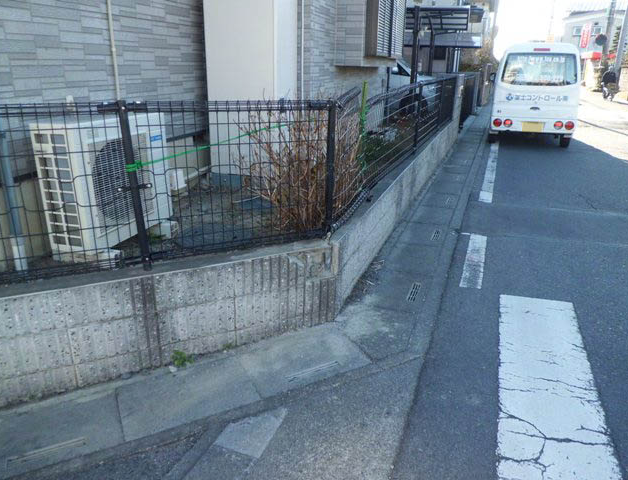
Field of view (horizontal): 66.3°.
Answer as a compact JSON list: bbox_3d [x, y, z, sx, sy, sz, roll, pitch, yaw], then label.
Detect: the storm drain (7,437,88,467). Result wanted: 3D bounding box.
[{"bbox_3d":[-1.104,0.887,1.992,0.295,0.025,0.046,-11,23,-20],"label":"storm drain"}]

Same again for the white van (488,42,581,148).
[{"bbox_3d":[4.350,-2.969,9.537,1.475,1.830,3.395,8,22,19],"label":"white van"}]

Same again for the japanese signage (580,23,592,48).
[{"bbox_3d":[19.840,-14.890,35.000,0.580,1.750,0.050,9,22,23],"label":"japanese signage"}]

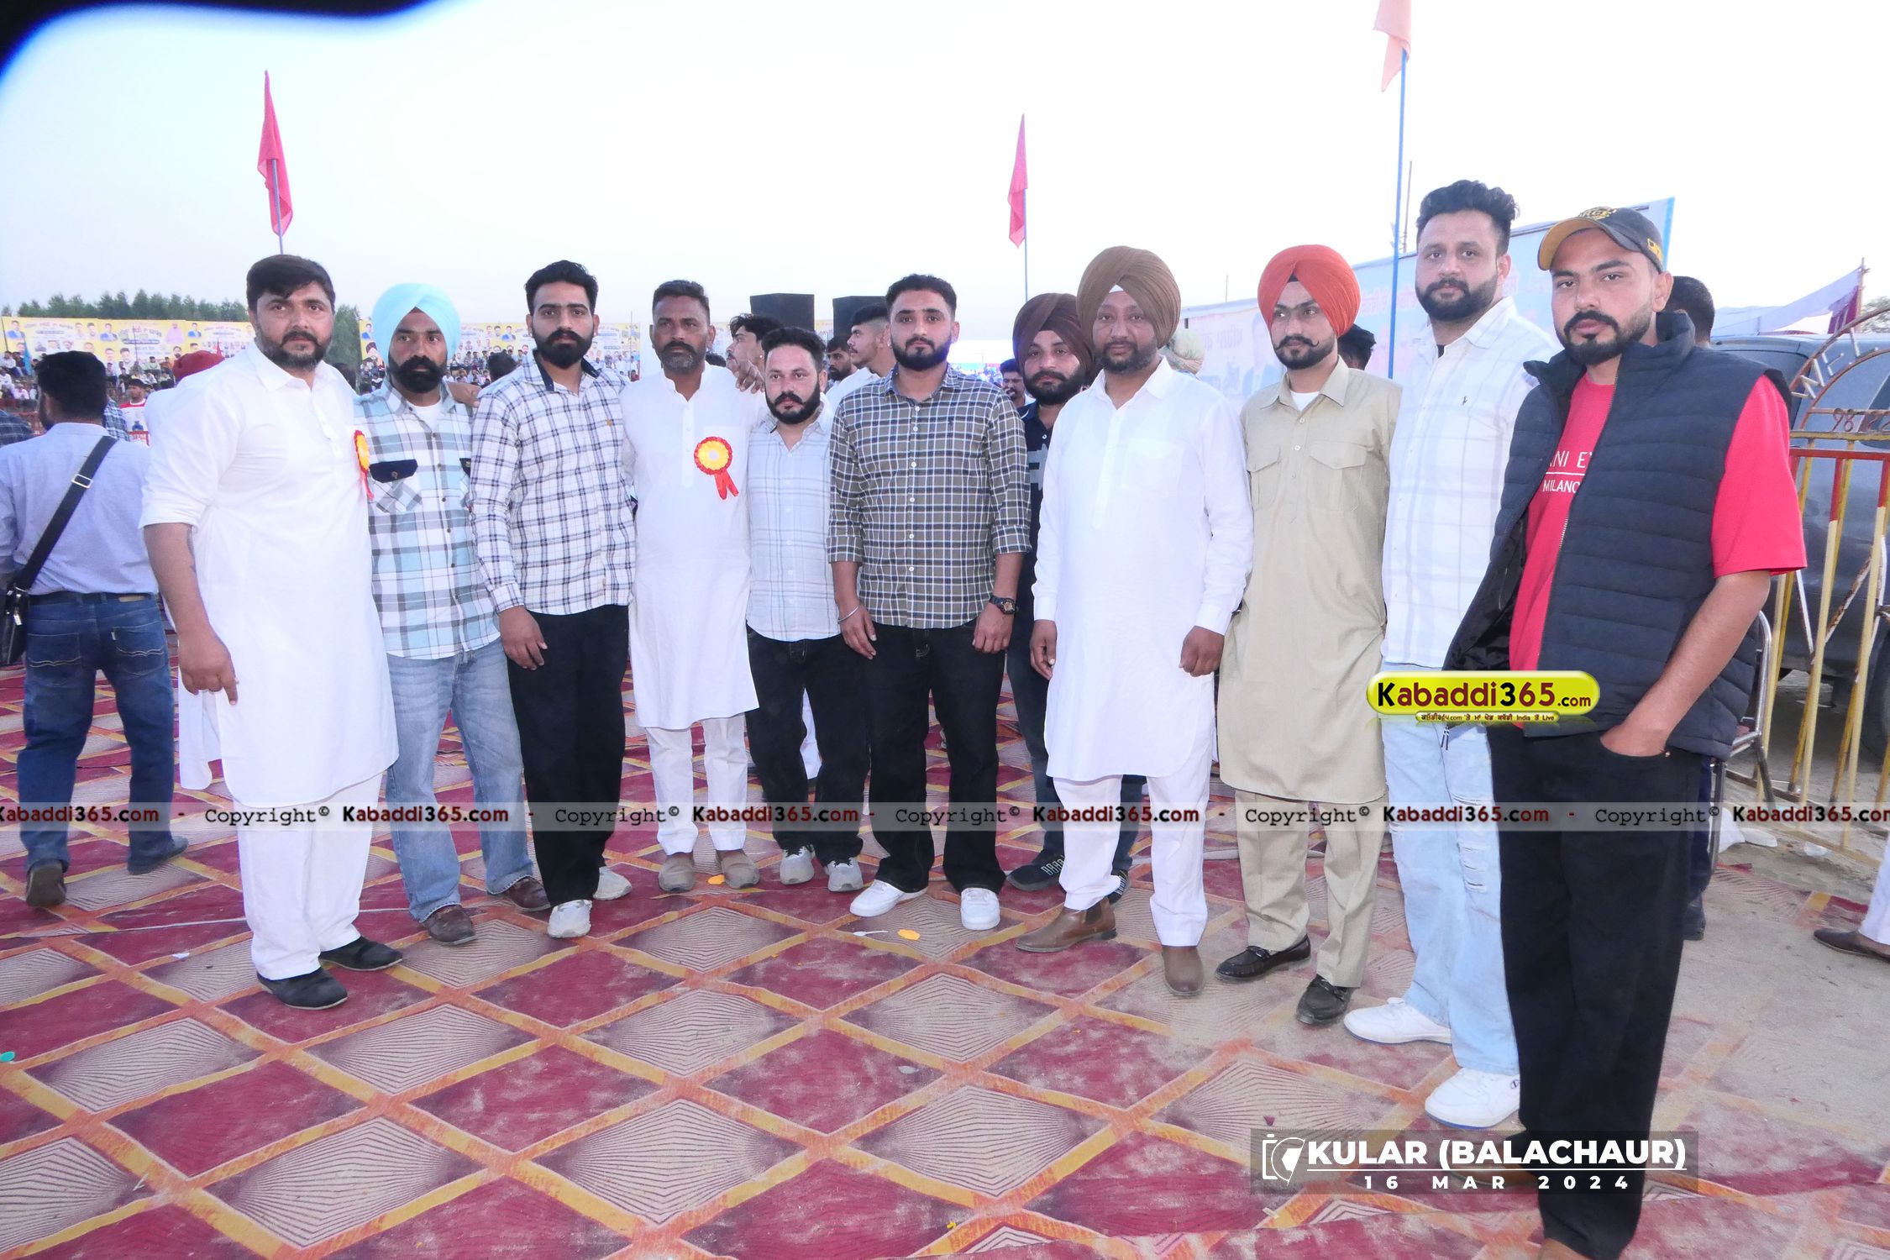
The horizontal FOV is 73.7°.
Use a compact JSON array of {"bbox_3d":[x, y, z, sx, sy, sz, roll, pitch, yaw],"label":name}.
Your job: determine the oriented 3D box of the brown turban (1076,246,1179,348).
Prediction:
[{"bbox_3d":[0.441,-0.798,3.013,0.245,0.215,0.265,1,10,11],"label":"brown turban"}]

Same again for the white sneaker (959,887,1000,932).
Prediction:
[{"bbox_3d":[0.095,0.729,3.479,0.106,0.107,0.288,-1,11,-2],"label":"white sneaker"}]

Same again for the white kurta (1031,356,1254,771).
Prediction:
[{"bbox_3d":[0.496,-0.150,3.125,0.500,0.990,0.310,3,11,21],"label":"white kurta"}]

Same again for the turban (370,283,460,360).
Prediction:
[{"bbox_3d":[-1.381,-0.800,3.282,0.225,0.205,0.250,-7,9,-28],"label":"turban"}]

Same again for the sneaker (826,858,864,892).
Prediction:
[{"bbox_3d":[-0.293,0.685,3.735,0.106,0.107,0.288,-2,11,-5],"label":"sneaker"}]

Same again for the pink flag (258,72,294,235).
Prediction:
[{"bbox_3d":[-4.725,-3.365,8.900,0.240,1.100,0.200,-1,10,0],"label":"pink flag"}]

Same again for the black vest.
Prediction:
[{"bbox_3d":[1.069,-0.152,2.020,0.330,0.670,0.490,-7,12,-31],"label":"black vest"}]

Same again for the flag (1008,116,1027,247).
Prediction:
[{"bbox_3d":[0.609,-3.772,10.600,0.170,1.100,0.170,-1,10,0],"label":"flag"}]

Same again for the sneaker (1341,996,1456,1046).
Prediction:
[{"bbox_3d":[1.033,0.847,2.802,0.288,0.107,0.106,0,11,6],"label":"sneaker"}]

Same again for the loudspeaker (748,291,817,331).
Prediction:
[{"bbox_3d":[-1.422,-2.630,11.337,0.410,0.720,0.400,-6,11,-26],"label":"loudspeaker"}]

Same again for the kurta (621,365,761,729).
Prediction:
[{"bbox_3d":[-0.738,-0.243,3.662,0.460,1.000,0.280,-2,10,-6],"label":"kurta"}]

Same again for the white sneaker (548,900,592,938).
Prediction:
[{"bbox_3d":[-1.028,0.746,3.514,0.110,0.120,0.290,-2,10,-7],"label":"white sneaker"}]

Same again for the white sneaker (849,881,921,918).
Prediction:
[{"bbox_3d":[-0.161,0.718,3.557,0.106,0.107,0.288,9,15,41],"label":"white sneaker"}]

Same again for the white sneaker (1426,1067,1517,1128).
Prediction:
[{"bbox_3d":[1.074,0.903,2.513,0.288,0.107,0.106,-7,13,-27],"label":"white sneaker"}]

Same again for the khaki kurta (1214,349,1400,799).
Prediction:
[{"bbox_3d":[0.856,-0.114,2.950,0.300,1.010,0.480,-10,14,-43],"label":"khaki kurta"}]

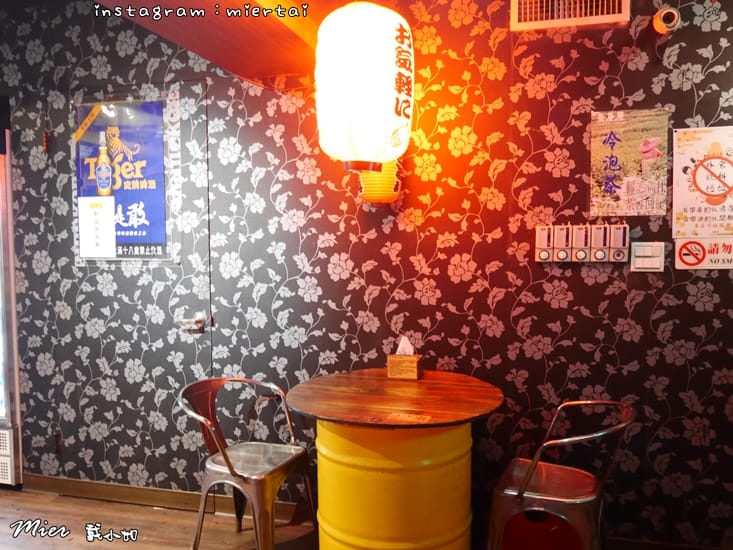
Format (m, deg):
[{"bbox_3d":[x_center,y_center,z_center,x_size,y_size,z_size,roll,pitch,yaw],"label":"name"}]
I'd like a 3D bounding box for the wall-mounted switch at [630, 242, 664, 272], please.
[{"bbox_3d":[1.099,-0.068,2.478,0.118,0.115,0.020,1,4,15],"label":"wall-mounted switch"}]

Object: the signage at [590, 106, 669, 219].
[{"bbox_3d":[1.026,-0.435,2.482,0.282,0.410,0.008,1,4,15],"label":"signage"}]

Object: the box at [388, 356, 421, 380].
[{"bbox_3d":[0.158,0.383,2.649,0.127,0.078,0.112,1,4,12],"label":"box"}]

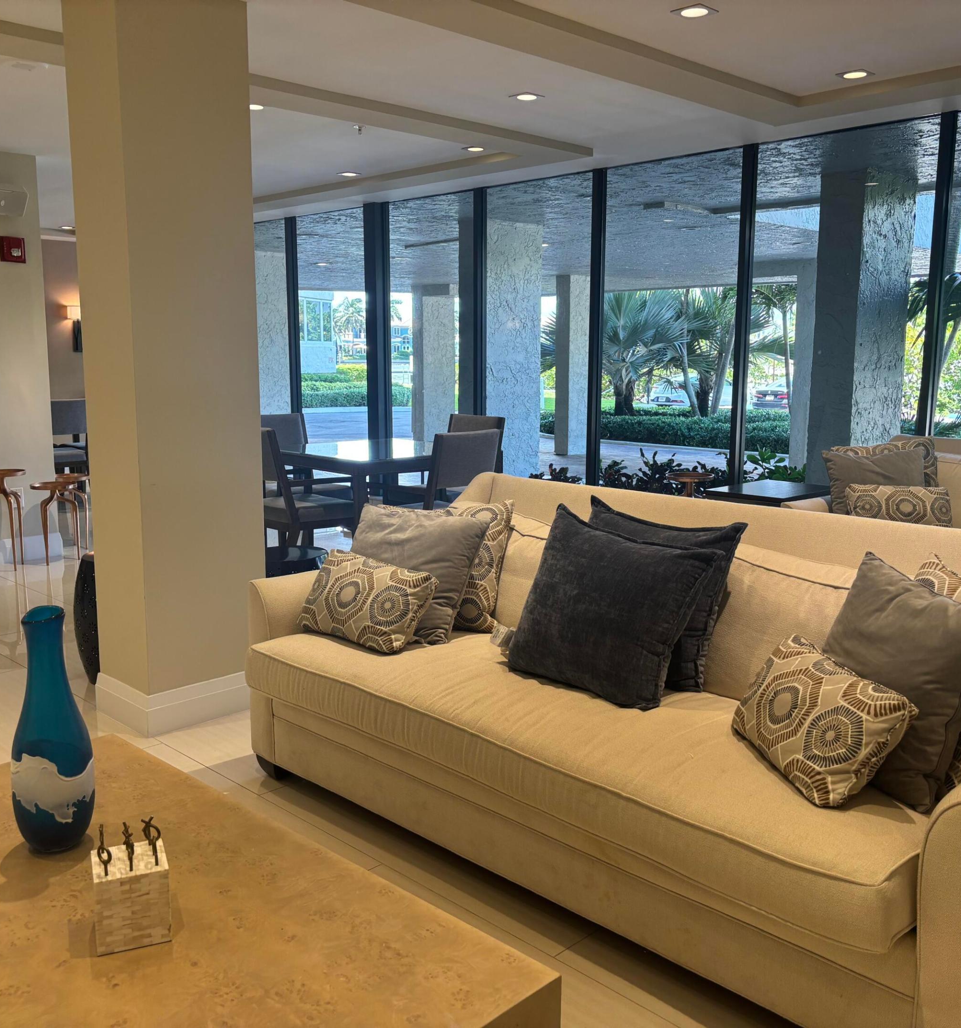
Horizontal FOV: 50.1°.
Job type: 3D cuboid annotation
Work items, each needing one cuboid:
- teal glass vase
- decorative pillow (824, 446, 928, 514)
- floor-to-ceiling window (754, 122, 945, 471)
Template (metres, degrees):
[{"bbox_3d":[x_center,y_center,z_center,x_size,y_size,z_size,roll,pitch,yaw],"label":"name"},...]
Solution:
[{"bbox_3d":[-0.833,0.413,1.973,0.164,0.465,0.164,-9,13,-44],"label":"teal glass vase"},{"bbox_3d":[1.833,-0.061,4.787,0.460,0.450,0.150,4,-10,23],"label":"decorative pillow"},{"bbox_3d":[2.031,-0.878,5.977,0.090,2.550,1.100,-9,13,-44],"label":"floor-to-ceiling window"}]

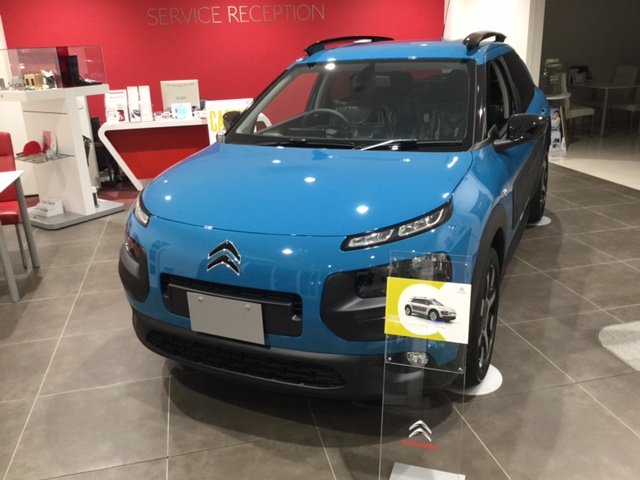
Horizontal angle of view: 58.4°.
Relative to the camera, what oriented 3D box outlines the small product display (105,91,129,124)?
[{"bbox_3d":[-2.193,-1.435,6.192,0.220,0.335,0.100,-6,19,-12],"label":"small product display"}]

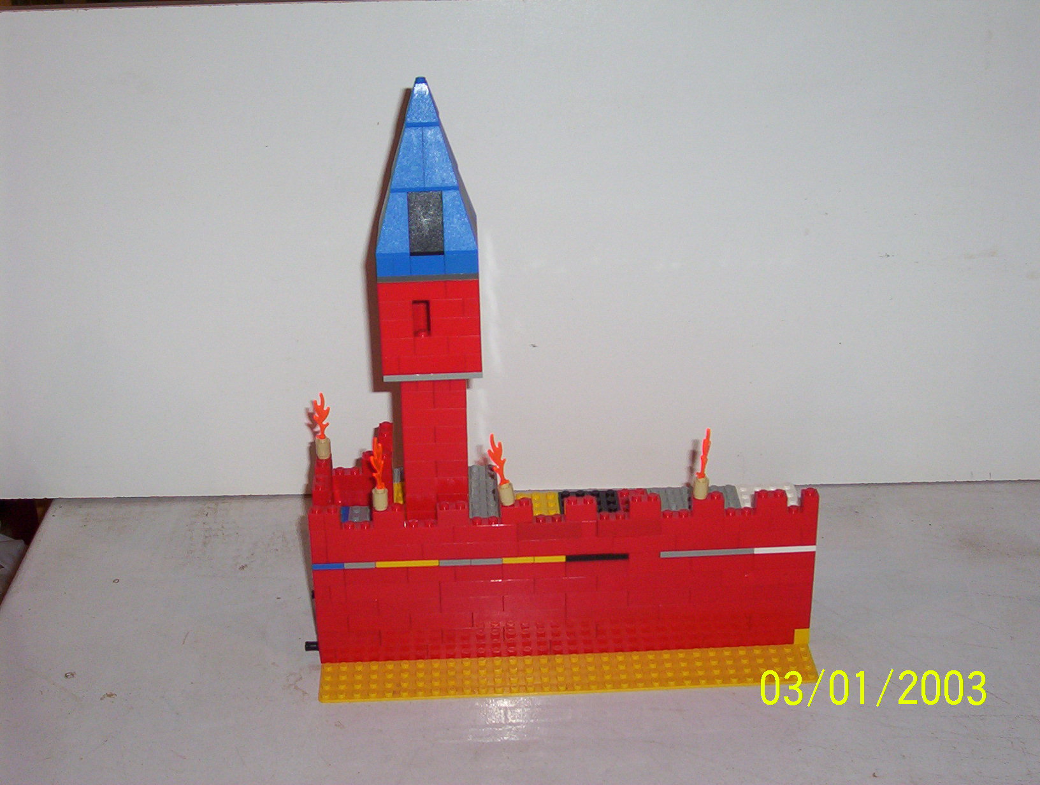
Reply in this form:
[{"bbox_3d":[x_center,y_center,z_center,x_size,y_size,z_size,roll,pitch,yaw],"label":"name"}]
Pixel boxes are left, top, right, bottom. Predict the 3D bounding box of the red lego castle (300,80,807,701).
[{"bbox_3d":[0.017,-0.013,0.996,0.263,0.307,0.128,-2,27,-2],"label":"red lego castle"}]

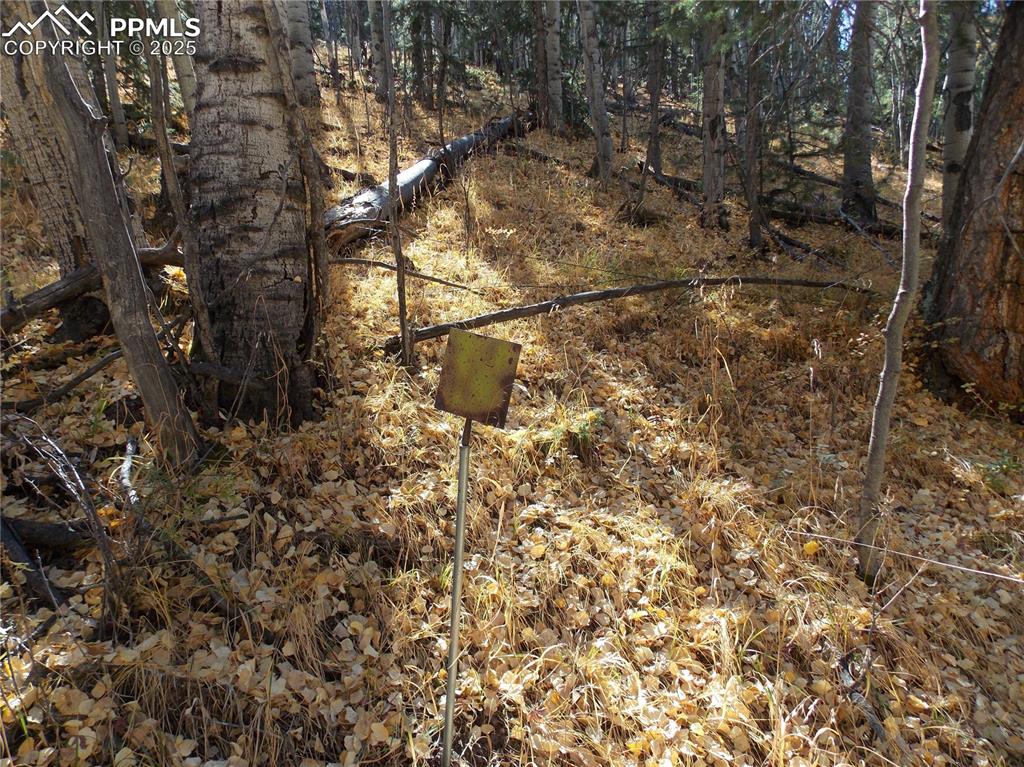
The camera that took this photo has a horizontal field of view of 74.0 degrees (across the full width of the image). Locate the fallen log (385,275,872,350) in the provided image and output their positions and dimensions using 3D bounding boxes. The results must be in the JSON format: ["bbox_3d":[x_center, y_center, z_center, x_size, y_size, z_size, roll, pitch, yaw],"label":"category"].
[{"bbox_3d":[0.812,-0.493,4.174,3.122,0.216,0.249,-7,11,-13],"label":"fallen log"}]

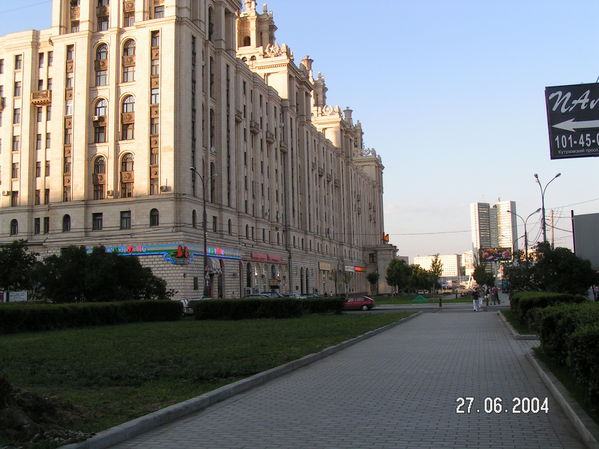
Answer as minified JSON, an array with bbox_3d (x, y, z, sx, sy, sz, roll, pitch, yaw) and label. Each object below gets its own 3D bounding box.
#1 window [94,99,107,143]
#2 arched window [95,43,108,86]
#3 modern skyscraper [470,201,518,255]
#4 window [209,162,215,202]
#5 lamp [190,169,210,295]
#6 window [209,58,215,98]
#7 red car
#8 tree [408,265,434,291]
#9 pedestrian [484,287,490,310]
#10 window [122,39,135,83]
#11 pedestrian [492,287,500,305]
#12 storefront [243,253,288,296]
[{"bbox_3d":[-25.189,-13.195,83.636,1.784,5.721,0.300,-3,-6,18],"label":"window"},{"bbox_3d":[-23.793,-19.193,79.411,1.813,5.309,0.400,-3,-6,16],"label":"arched window"},{"bbox_3d":[236.797,24.492,805.331,56.000,106.267,45.000,-3,-6,16],"label":"modern skyscraper"},{"bbox_3d":[-11.496,-5.455,85.228,0.400,5.364,1.600,-3,-6,16],"label":"window"},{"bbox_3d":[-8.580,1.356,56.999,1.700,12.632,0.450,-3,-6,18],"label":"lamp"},{"bbox_3d":[-11.716,-19.350,86.883,0.400,5.602,1.600,-3,-6,16],"label":"window"},{"bbox_3d":[4.350,6.598,55.806,4.000,1.400,1.650,-3,-6,12],"label":"red car"},{"bbox_3d":[38.105,17.030,205.454,8.000,9.050,7.500,-3,-6,16],"label":"tree"},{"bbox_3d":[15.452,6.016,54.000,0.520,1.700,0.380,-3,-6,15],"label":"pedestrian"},{"bbox_3d":[-20.274,-19.428,78.417,1.700,5.316,0.400,-3,-6,16],"label":"window"},{"bbox_3d":[18.882,6.870,63.000,0.520,1.720,0.380,-3,-6,15],"label":"pedestrian"},{"bbox_3d":[-5.477,8.541,103.789,1.200,7.508,19.355,-3,-6,18],"label":"storefront"}]

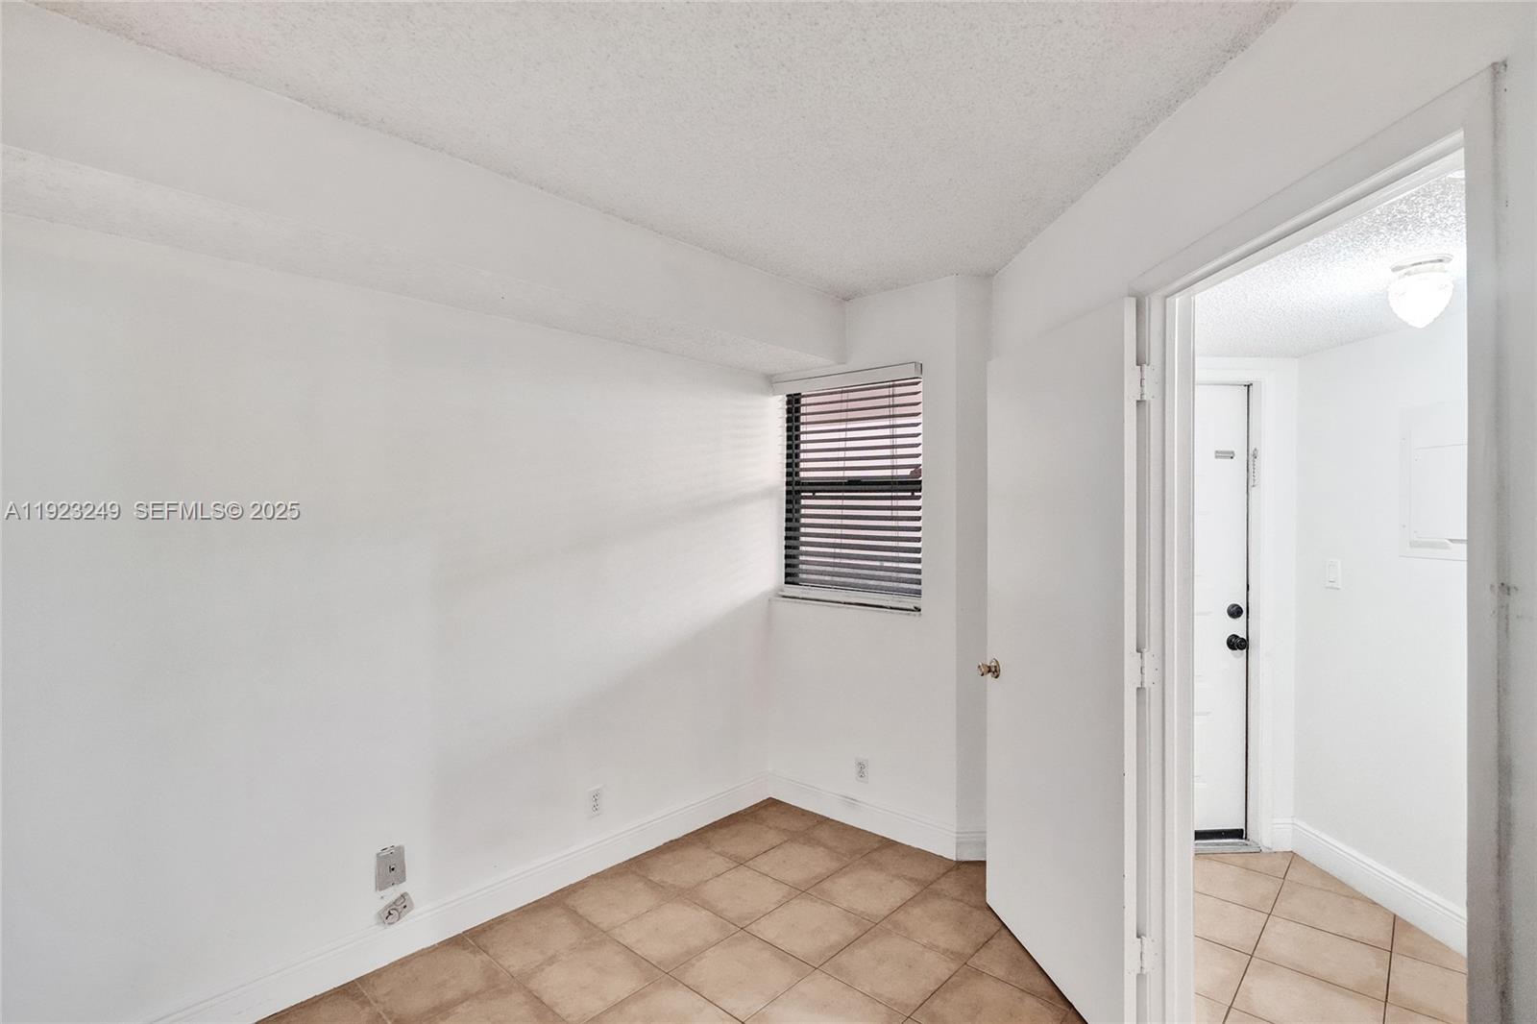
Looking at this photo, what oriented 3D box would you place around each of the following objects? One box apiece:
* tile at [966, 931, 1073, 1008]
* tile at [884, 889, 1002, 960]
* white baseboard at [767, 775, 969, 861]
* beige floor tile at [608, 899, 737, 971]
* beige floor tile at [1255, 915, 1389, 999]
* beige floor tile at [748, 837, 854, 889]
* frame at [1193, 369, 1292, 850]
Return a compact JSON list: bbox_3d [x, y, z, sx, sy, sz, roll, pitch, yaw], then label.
[{"bbox_3d":[0.892,1.499,2.266,0.335,0.010,0.335,-1,-1,43],"label":"tile"},{"bbox_3d":[0.638,1.502,2.486,0.335,0.010,0.335,-1,-1,42],"label":"tile"},{"bbox_3d":[0.417,1.439,3.284,1.044,0.140,0.016,-1,-1,40],"label":"white baseboard"},{"bbox_3d":[-0.336,1.502,2.442,0.335,0.010,0.335,-1,-1,42],"label":"beige floor tile"},{"bbox_3d":[1.848,1.480,2.278,0.325,0.010,0.325,0,-1,42],"label":"beige floor tile"},{"bbox_3d":[0.131,1.483,2.880,0.325,0.010,0.325,0,-1,42],"label":"beige floor tile"},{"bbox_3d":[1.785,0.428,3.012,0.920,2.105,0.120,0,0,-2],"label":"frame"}]

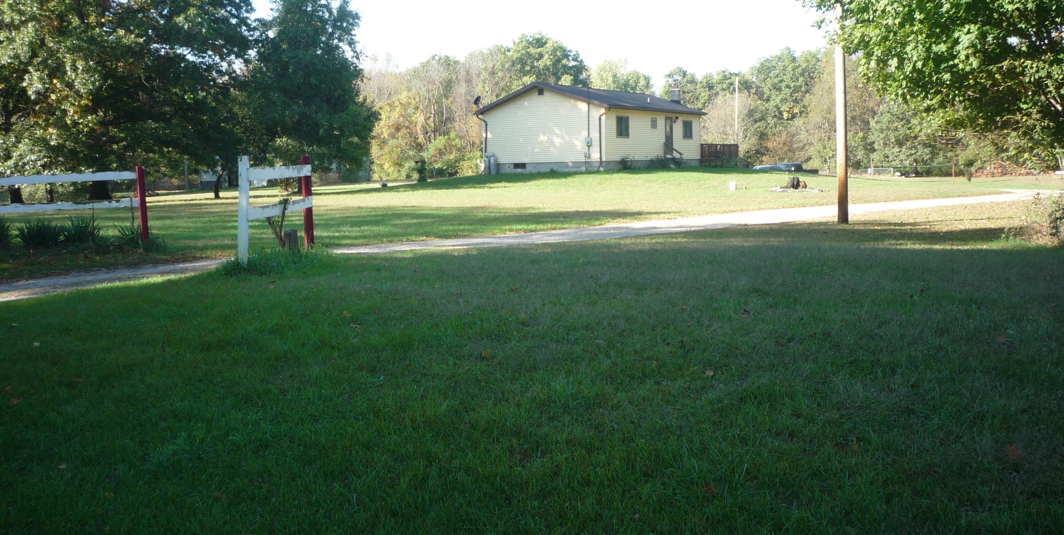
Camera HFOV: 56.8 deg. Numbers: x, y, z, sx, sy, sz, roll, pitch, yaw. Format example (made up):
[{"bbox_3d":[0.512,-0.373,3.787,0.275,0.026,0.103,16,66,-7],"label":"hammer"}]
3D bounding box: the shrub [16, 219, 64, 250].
[{"bbox_3d":[-9.456,-0.631,18.900,0.940,0.580,0.920,-4,7,-26],"label":"shrub"}]

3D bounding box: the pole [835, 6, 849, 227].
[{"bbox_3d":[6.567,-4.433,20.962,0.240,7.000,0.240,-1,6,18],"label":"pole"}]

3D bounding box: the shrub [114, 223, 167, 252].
[{"bbox_3d":[-7.531,-0.567,18.900,1.000,0.530,0.950,-4,7,-22],"label":"shrub"}]

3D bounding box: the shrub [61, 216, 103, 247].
[{"bbox_3d":[-8.757,-0.710,19.100,0.850,0.570,0.850,-4,7,-24],"label":"shrub"}]

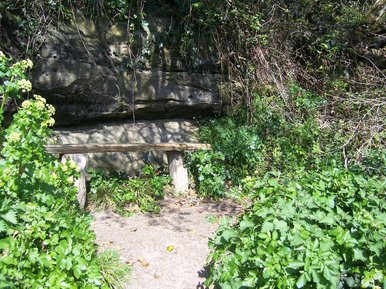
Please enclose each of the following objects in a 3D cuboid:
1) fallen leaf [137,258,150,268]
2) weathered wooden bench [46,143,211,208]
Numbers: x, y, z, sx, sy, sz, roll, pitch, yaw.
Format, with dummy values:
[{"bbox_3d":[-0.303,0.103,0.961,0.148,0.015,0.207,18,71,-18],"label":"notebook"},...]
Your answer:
[{"bbox_3d":[-0.237,0.575,1.940,0.050,0.018,0.080,-4,8,-27],"label":"fallen leaf"},{"bbox_3d":[-0.470,0.245,3.300,1.420,0.480,0.280,-1,2,-36],"label":"weathered wooden bench"}]

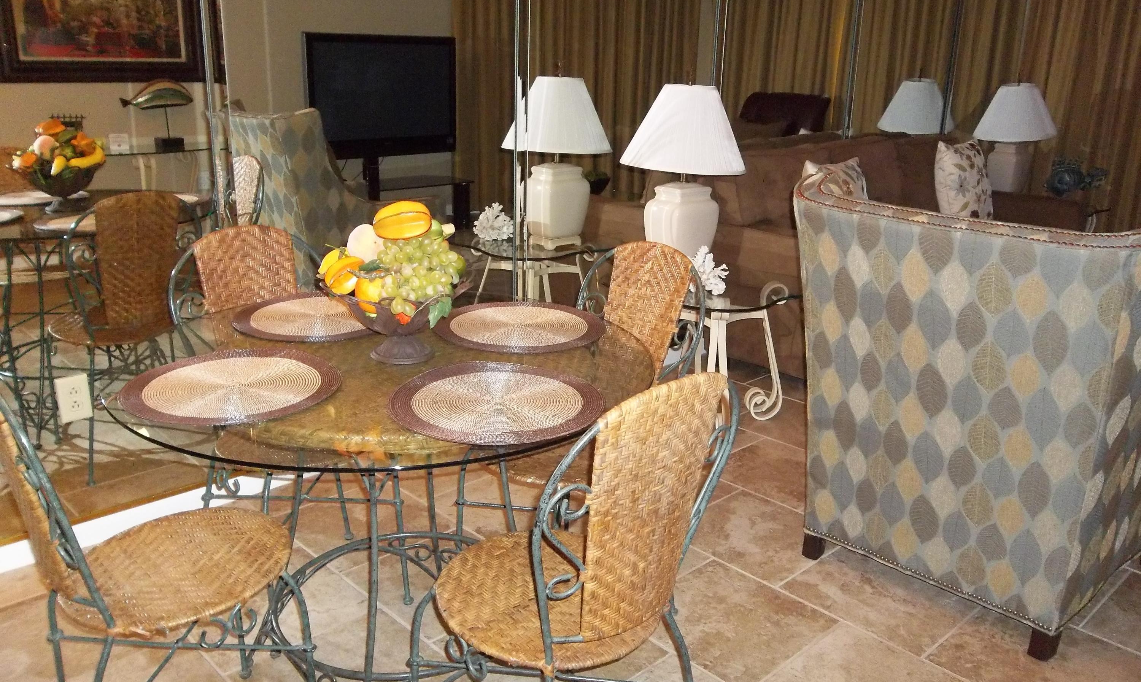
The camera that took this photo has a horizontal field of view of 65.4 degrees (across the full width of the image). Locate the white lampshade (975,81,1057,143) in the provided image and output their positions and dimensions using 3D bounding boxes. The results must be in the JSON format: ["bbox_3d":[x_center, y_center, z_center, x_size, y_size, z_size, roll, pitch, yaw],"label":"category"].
[{"bbox_3d":[2.566,-1.319,5.103,0.450,0.295,0.450,-14,23,-41],"label":"white lampshade"}]

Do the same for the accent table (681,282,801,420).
[{"bbox_3d":[0.501,0.030,3.412,0.668,0.555,0.668,-14,23,-42],"label":"accent table"}]

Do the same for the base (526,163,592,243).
[{"bbox_3d":[-0.068,-0.595,3.859,0.225,0.347,0.225,-14,23,-42],"label":"base"}]

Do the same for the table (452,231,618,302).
[{"bbox_3d":[-0.175,-0.201,4.087,0.668,0.555,0.668,2,17,0],"label":"table"}]

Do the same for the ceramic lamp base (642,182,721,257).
[{"bbox_3d":[0.403,-0.416,3.281,0.245,0.340,0.180,-14,23,-41],"label":"ceramic lamp base"}]

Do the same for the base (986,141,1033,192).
[{"bbox_3d":[2.710,-1.044,5.516,0.225,0.347,0.225,-14,23,-42],"label":"base"}]

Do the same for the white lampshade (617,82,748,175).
[{"bbox_3d":[0.419,-0.769,3.176,0.450,0.295,0.450,1,17,0],"label":"white lampshade"}]

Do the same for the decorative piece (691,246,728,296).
[{"bbox_3d":[0.469,-0.245,3.049,0.190,0.165,0.170,-14,23,-41],"label":"decorative piece"}]

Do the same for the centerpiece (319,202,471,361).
[{"bbox_3d":[-0.317,-0.112,1.647,0.269,0.288,0.269,2,17,0],"label":"centerpiece"}]

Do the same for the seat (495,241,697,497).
[{"bbox_3d":[0.029,0.043,2.065,0.465,0.475,0.410,-14,23,-41],"label":"seat"}]

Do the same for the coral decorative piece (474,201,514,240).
[{"bbox_3d":[-0.337,-0.537,3.972,0.177,0.170,0.157,-14,23,-42],"label":"coral decorative piece"}]

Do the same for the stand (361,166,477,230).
[{"bbox_3d":[-1.377,-0.995,6.740,1.320,0.450,0.520,-14,23,-41],"label":"stand"}]

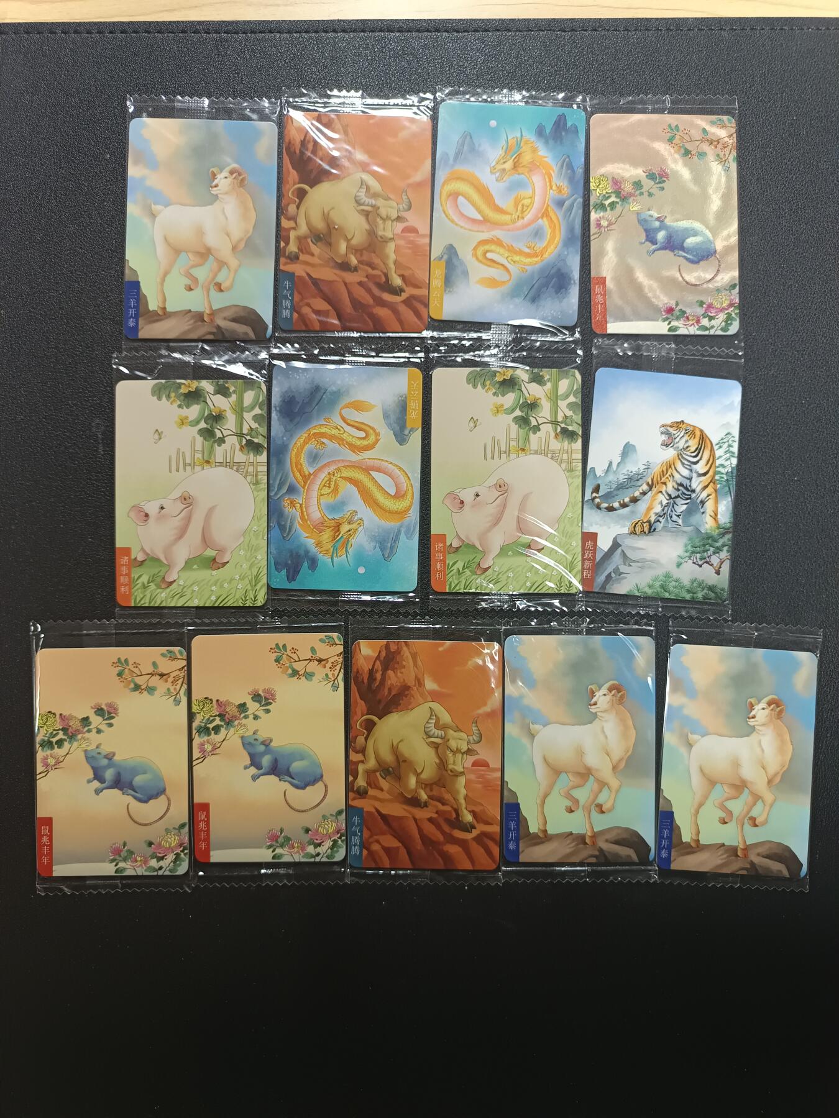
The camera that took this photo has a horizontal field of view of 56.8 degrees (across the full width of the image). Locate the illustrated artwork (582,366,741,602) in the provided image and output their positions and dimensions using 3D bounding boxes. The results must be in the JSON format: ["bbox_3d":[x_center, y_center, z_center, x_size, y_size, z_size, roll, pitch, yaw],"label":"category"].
[{"bbox_3d":[0.096,-0.029,0.307,0.059,0.002,0.088,5,88,0],"label":"illustrated artwork"}]

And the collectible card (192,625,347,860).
[{"bbox_3d":[-0.058,0.073,0.300,0.058,0.001,0.088,-1,89,-1],"label":"collectible card"}]

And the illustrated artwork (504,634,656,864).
[{"bbox_3d":[0.063,0.074,0.303,0.059,0.002,0.088,1,88,0],"label":"illustrated artwork"}]

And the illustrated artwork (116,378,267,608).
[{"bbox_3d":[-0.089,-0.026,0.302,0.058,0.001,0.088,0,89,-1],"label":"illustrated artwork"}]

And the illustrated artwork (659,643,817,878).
[{"bbox_3d":[0.125,0.079,0.303,0.058,0.001,0.088,4,89,-1],"label":"illustrated artwork"}]

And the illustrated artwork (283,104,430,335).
[{"bbox_3d":[-0.025,-0.135,0.310,0.059,0.002,0.088,1,88,0],"label":"illustrated artwork"}]

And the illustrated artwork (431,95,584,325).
[{"bbox_3d":[0.036,-0.138,0.310,0.059,0.002,0.088,3,88,0],"label":"illustrated artwork"}]

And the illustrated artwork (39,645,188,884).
[{"bbox_3d":[-0.120,0.079,0.303,0.059,0.002,0.088,-1,88,0],"label":"illustrated artwork"}]

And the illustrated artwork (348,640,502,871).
[{"bbox_3d":[0.002,0.076,0.301,0.058,0.001,0.088,1,89,-1],"label":"illustrated artwork"}]

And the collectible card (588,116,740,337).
[{"bbox_3d":[0.097,-0.133,0.307,0.058,0.001,0.088,0,89,-1],"label":"collectible card"}]

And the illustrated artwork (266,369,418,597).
[{"bbox_3d":[-0.029,-0.032,0.303,0.058,0.001,0.088,1,89,-1],"label":"illustrated artwork"}]

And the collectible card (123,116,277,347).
[{"bbox_3d":[-0.087,-0.132,0.309,0.059,0.002,0.088,1,88,0],"label":"collectible card"}]

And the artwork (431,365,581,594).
[{"bbox_3d":[0.035,-0.031,0.307,0.059,0.002,0.088,0,88,0],"label":"artwork"}]

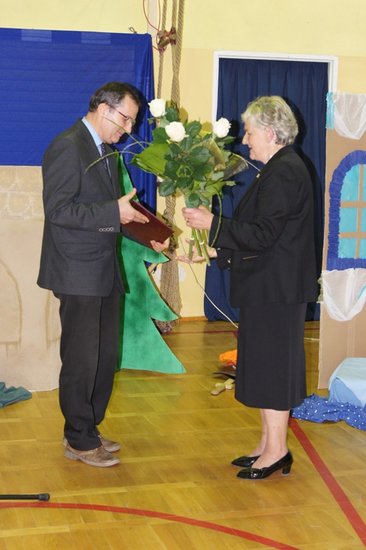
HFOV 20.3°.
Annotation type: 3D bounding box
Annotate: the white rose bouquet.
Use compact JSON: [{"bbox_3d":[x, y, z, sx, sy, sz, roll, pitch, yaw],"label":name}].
[{"bbox_3d":[0.032,-0.408,4.420,0.460,0.660,0.380,-4,9,1],"label":"white rose bouquet"}]

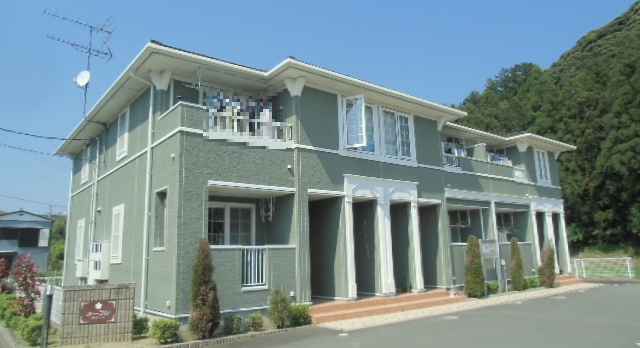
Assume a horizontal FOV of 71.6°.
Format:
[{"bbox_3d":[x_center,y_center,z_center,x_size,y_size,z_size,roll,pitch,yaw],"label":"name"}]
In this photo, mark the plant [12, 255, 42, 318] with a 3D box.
[{"bbox_3d":[-8.116,3.112,12.262,0.720,1.747,0.720,5,-13,-33],"label":"plant"}]

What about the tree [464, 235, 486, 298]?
[{"bbox_3d":[4.885,2.892,13.941,0.612,1.924,0.612,6,-13,-38],"label":"tree"}]

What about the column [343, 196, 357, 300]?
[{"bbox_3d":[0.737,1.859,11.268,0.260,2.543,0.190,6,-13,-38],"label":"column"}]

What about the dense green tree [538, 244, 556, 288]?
[{"bbox_3d":[8.609,3.459,16.792,0.565,1.659,0.565,6,-13,-38],"label":"dense green tree"}]

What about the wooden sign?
[{"bbox_3d":[-3.858,2.408,7.690,0.562,0.382,0.030,0,-10,-10],"label":"wooden sign"}]

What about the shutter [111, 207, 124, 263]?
[{"bbox_3d":[-5.551,1.657,12.074,0.090,1.574,1.101,7,-14,-39],"label":"shutter"}]

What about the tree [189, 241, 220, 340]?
[{"bbox_3d":[-2.156,2.123,8.283,0.550,1.795,0.550,6,-13,-38],"label":"tree"}]

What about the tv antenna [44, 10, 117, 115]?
[{"bbox_3d":[-7.664,-3.462,13.990,2.021,3.547,1.040,8,-14,-43],"label":"tv antenna"}]

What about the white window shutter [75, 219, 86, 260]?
[{"bbox_3d":[-8.543,2.374,15.786,0.090,1.554,1.243,6,-13,-38],"label":"white window shutter"}]

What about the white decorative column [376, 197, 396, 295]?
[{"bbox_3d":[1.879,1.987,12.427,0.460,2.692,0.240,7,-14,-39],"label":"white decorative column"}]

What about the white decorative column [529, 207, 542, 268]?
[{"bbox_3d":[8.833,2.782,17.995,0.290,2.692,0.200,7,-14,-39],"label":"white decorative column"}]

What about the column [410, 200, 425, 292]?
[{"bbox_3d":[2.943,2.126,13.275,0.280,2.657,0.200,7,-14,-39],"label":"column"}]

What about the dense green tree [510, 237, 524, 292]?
[{"bbox_3d":[6.890,3.186,15.479,0.408,1.804,0.408,6,-13,-38],"label":"dense green tree"}]

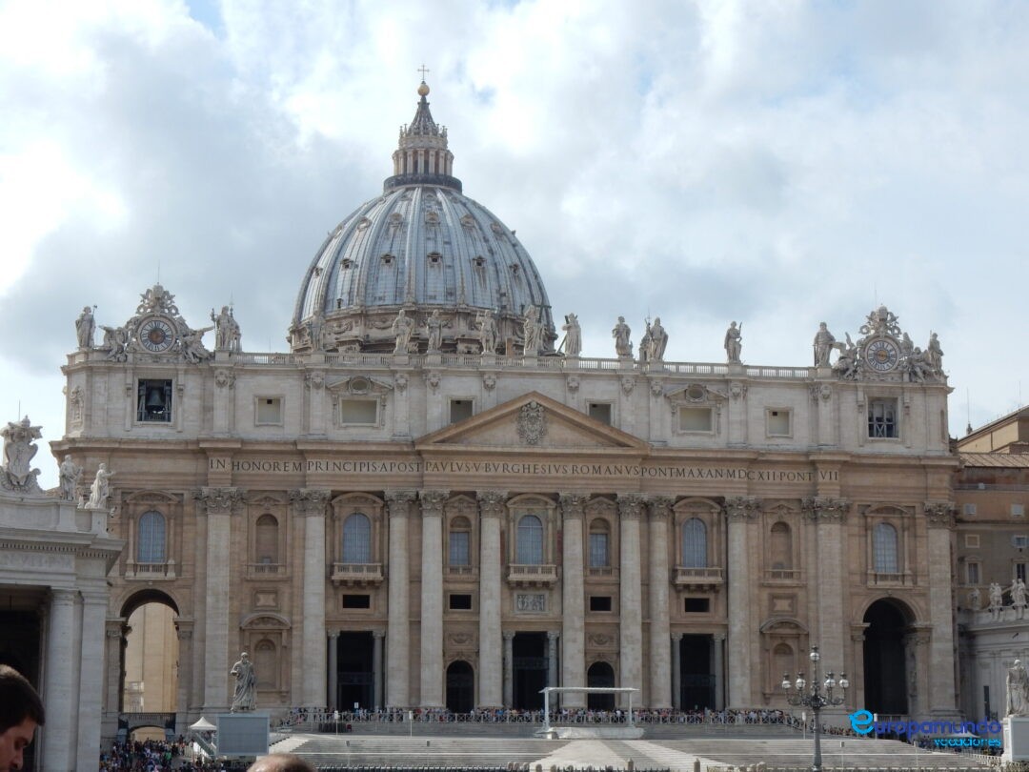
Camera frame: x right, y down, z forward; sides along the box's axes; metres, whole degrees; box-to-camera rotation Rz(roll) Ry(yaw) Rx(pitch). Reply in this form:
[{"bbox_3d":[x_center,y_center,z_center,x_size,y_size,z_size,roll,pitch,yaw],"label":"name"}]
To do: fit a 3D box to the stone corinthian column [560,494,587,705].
[{"bbox_3d":[7.529,27.147,265.831,3.400,27.400,3.100,1,-10,-8],"label":"stone corinthian column"}]

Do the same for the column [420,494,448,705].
[{"bbox_3d":[-10.000,26.570,262.210,3.570,27.620,3.000,1,-10,-9],"label":"column"}]

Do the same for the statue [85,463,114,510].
[{"bbox_3d":[-28.866,7.001,147.000,1.600,3.204,1.500,9,-13,-42],"label":"statue"}]

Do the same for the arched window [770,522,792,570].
[{"bbox_3d":[34.390,20.730,272.570,2.790,6.160,0.700,1,-10,-9],"label":"arched window"}]

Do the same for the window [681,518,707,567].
[{"bbox_3d":[23.040,20.230,270.790,3.510,6.370,0.600,1,-10,-9],"label":"window"}]

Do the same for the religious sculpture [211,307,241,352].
[{"bbox_3d":[-36.799,-7.190,268.809,3.463,5.996,2.200,1,-10,-8],"label":"religious sculpture"}]

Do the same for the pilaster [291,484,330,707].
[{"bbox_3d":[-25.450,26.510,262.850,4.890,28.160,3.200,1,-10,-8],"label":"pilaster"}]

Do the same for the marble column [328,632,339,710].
[{"bbox_3d":[-23.010,36.351,268.978,1.500,10.112,1.450,1,-10,-9],"label":"marble column"}]

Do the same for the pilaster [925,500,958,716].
[{"bbox_3d":[55.670,28.980,274.970,4.430,27.720,2.000,1,-10,-9],"label":"pilaster"}]

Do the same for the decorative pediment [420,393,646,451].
[{"bbox_3d":[2.287,4.627,273.901,30.300,7.600,3.000,1,-10,-9],"label":"decorative pediment"}]

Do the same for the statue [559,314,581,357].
[{"bbox_3d":[7.220,-6.600,273.240,2.840,5.780,1.900,1,-10,-8],"label":"statue"}]

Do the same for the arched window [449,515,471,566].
[{"bbox_3d":[-6.910,19.540,266.360,2.910,6.510,0.700,1,-10,-9],"label":"arched window"}]

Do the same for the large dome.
[{"bbox_3d":[-17.903,-30.148,414.880,51.886,61.397,51.886,1,-10,-8],"label":"large dome"}]

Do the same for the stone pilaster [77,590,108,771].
[{"bbox_3d":[-29.431,20.505,147.000,1.600,12.286,1.200,6,-11,-30],"label":"stone pilaster"}]

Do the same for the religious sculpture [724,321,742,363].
[{"bbox_3d":[28.670,-5.690,276.690,2.080,5.850,1.800,1,-10,-8],"label":"religious sculpture"}]

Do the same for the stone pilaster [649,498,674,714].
[{"bbox_3d":[19.051,28.179,274.935,3.200,27.840,3.100,1,-10,-9],"label":"stone pilaster"}]

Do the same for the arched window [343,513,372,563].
[{"bbox_3d":[-19.933,19.328,268.012,3.569,6.366,0.700,1,-10,-8],"label":"arched window"}]

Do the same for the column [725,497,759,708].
[{"bbox_3d":[29.150,27.900,270.480,4.190,27.760,3.000,1,-10,-8],"label":"column"}]

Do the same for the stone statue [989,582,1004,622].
[{"bbox_3d":[59.906,26.671,262.000,1.400,4.606,1.600,5,-11,-29],"label":"stone statue"}]

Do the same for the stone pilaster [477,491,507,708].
[{"bbox_3d":[-2.851,26.891,266.523,3.600,27.302,3.500,1,-10,-8],"label":"stone pilaster"}]

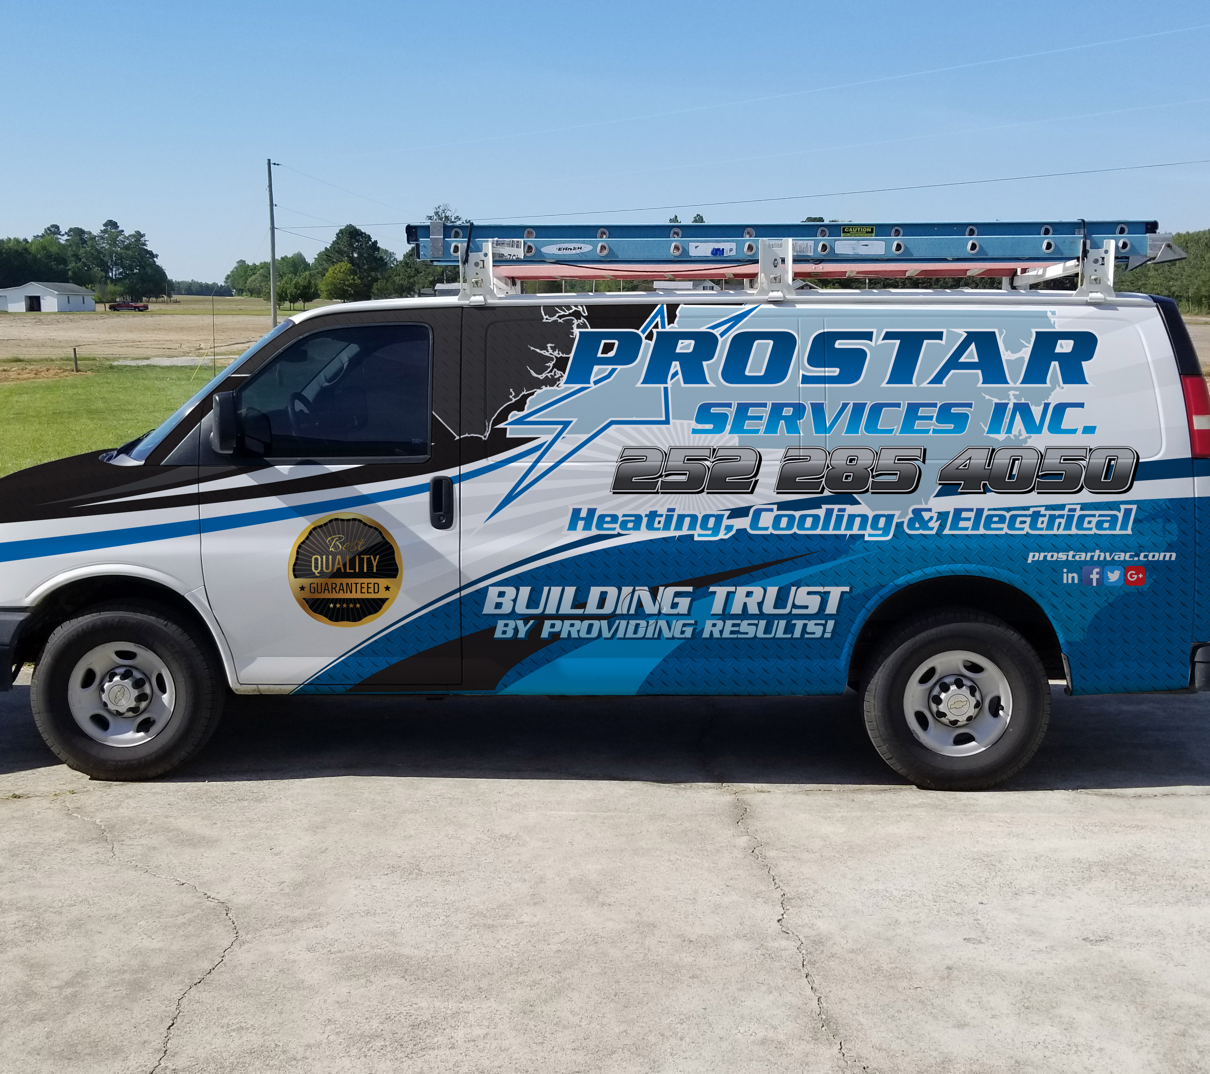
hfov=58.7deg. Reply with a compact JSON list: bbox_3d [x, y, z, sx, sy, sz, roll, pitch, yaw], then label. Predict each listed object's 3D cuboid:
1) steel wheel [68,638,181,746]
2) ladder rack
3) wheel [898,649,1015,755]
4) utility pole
[{"bbox_3d":[-1.993,0.641,4.528,0.450,0.450,0.180,0,13,2],"label":"steel wheel"},{"bbox_3d":[0.793,-1.245,4.918,3.218,0.322,1.240,0,13,2],"label":"ladder rack"},{"bbox_3d":[1.435,0.660,4.431,0.450,0.450,0.180,0,13,2],"label":"wheel"},{"bbox_3d":[-15.825,-13.706,51.230,0.270,8.130,0.270,2,13,0],"label":"utility pole"}]

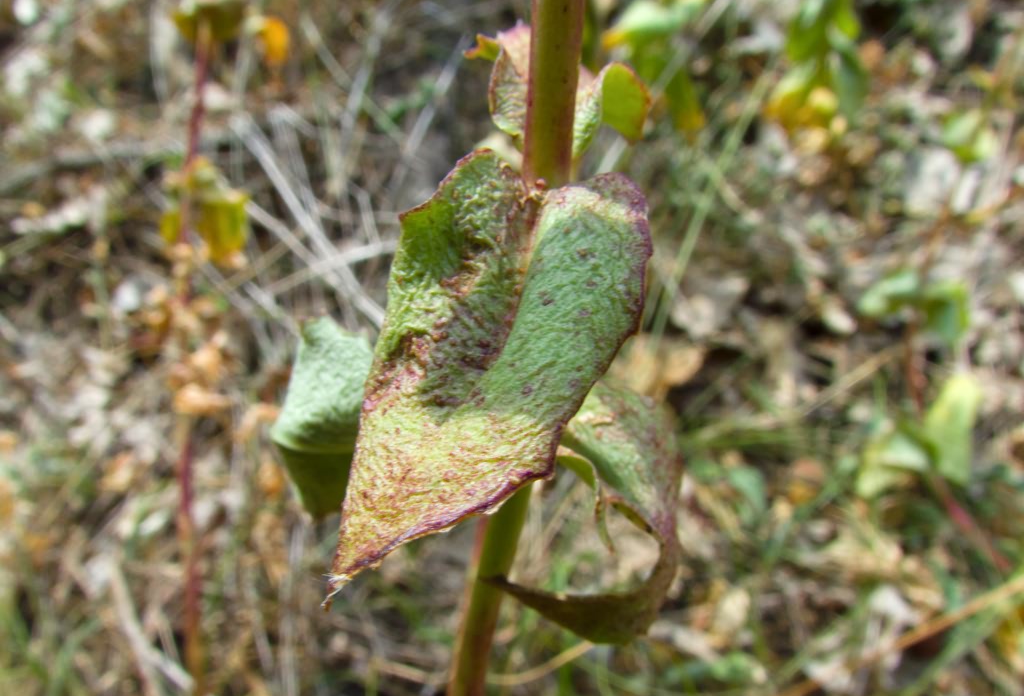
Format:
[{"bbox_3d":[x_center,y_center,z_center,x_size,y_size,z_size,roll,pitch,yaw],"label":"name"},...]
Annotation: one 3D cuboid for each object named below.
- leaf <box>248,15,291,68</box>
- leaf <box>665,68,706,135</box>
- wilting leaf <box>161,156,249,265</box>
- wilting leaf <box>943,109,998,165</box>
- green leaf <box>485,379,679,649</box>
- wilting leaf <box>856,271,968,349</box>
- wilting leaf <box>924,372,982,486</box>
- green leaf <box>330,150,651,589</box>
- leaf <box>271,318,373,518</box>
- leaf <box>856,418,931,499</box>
[{"bbox_3d":[-0.161,-0.203,0.470,0.027,0.031,0.018,0,30,0],"label":"leaf"},{"bbox_3d":[0.115,-0.163,0.470,0.028,0.038,0.020,0,30,0],"label":"leaf"},{"bbox_3d":[-0.173,-0.077,0.400,0.049,0.053,0.034,0,30,0],"label":"wilting leaf"},{"bbox_3d":[0.368,-0.170,0.570,0.045,0.037,0.030,0,30,0],"label":"wilting leaf"},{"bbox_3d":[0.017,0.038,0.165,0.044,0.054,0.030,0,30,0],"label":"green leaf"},{"bbox_3d":[0.283,-0.028,0.500,0.076,0.040,0.035,0,30,0],"label":"wilting leaf"},{"bbox_3d":[0.274,0.051,0.440,0.036,0.066,0.026,0,30,0],"label":"wilting leaf"},{"bbox_3d":[-0.009,0.008,0.165,0.061,0.115,0.035,26,-3,-3],"label":"green leaf"},{"bbox_3d":[-0.046,0.018,0.180,0.031,0.046,0.026,0,30,0],"label":"leaf"},{"bbox_3d":[0.269,0.078,0.500,0.052,0.042,0.035,0,30,0],"label":"leaf"}]

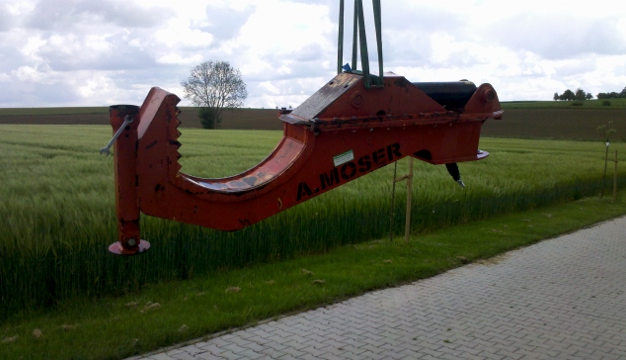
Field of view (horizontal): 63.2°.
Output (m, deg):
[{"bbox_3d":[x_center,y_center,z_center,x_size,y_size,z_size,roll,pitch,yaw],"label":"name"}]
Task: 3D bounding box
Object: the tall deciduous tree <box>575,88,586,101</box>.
[{"bbox_3d":[226.360,-72.216,430.000,8.800,10.300,8.800,4,6,27],"label":"tall deciduous tree"}]

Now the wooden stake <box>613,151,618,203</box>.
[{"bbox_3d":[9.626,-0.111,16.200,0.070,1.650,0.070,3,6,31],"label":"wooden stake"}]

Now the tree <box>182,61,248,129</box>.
[{"bbox_3d":[-15.478,-13.435,80.000,10.300,10.800,10.000,0,5,-11],"label":"tree"}]

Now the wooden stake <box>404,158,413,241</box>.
[{"bbox_3d":[1.767,0.351,9.400,0.070,1.620,0.070,3,5,11],"label":"wooden stake"}]

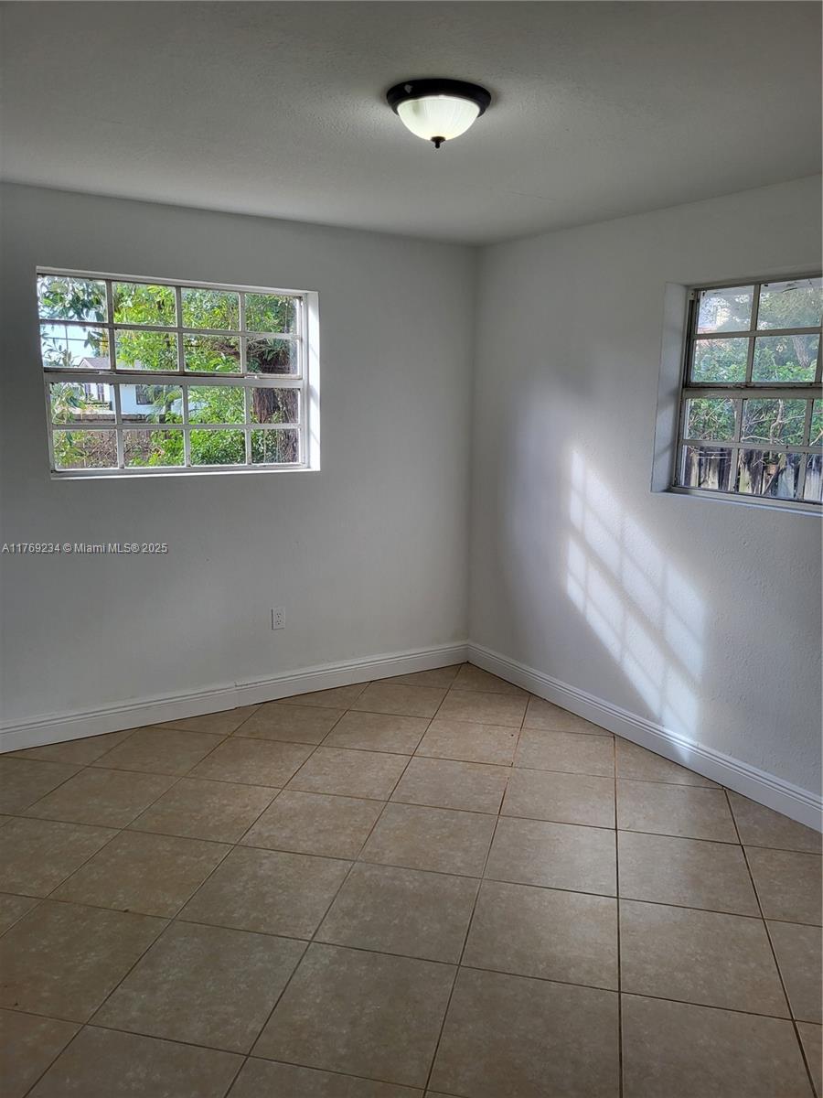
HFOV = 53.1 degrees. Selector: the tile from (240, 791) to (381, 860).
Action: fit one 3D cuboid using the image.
[{"bbox_3d":[-0.368,1.054,3.165,0.446,0.010,0.446,3,10,13],"label":"tile"}]

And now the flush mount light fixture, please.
[{"bbox_3d":[0.079,-1.235,2.396,0.301,0.134,0.301,1,10,0],"label":"flush mount light fixture"}]

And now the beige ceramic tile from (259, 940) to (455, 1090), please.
[{"bbox_3d":[-0.135,1.247,2.232,0.449,0.012,0.449,3,11,13],"label":"beige ceramic tile"}]

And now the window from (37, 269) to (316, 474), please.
[{"bbox_3d":[-1.094,-0.829,4.043,1.335,0.915,0.130,-6,12,-32],"label":"window"}]

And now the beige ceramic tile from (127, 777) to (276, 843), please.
[{"bbox_3d":[-0.807,1.032,3.265,0.446,0.010,0.446,3,10,13],"label":"beige ceramic tile"}]

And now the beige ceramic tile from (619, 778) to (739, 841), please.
[{"bbox_3d":[1.062,1.057,3.338,0.449,0.012,0.449,3,11,13],"label":"beige ceramic tile"}]

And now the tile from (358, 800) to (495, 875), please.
[{"bbox_3d":[0.070,1.076,3.066,0.446,0.010,0.446,3,10,13],"label":"tile"}]

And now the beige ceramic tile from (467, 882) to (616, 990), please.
[{"bbox_3d":[0.412,1.191,2.567,0.449,0.012,0.449,3,11,13],"label":"beige ceramic tile"}]

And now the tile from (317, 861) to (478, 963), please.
[{"bbox_3d":[-0.031,1.169,2.668,0.449,0.012,0.449,3,11,13],"label":"tile"}]

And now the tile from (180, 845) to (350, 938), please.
[{"bbox_3d":[-0.470,1.131,2.733,0.446,0.010,0.446,3,10,13],"label":"tile"}]

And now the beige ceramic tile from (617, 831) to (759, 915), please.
[{"bbox_3d":[0.947,1.120,2.866,0.446,0.010,0.446,3,10,13],"label":"beige ceramic tile"}]

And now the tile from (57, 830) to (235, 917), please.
[{"bbox_3d":[-0.917,1.124,2.870,0.449,0.012,0.449,3,11,13],"label":"tile"}]

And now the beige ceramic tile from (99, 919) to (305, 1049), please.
[{"bbox_3d":[-0.578,1.225,2.333,0.449,0.012,0.449,3,11,13],"label":"beige ceramic tile"}]

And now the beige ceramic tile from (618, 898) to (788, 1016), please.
[{"bbox_3d":[0.855,1.214,2.466,0.449,0.012,0.449,3,11,13],"label":"beige ceramic tile"}]

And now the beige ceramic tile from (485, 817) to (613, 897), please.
[{"bbox_3d":[0.508,1.098,2.966,0.446,0.010,0.446,3,10,13],"label":"beige ceramic tile"}]

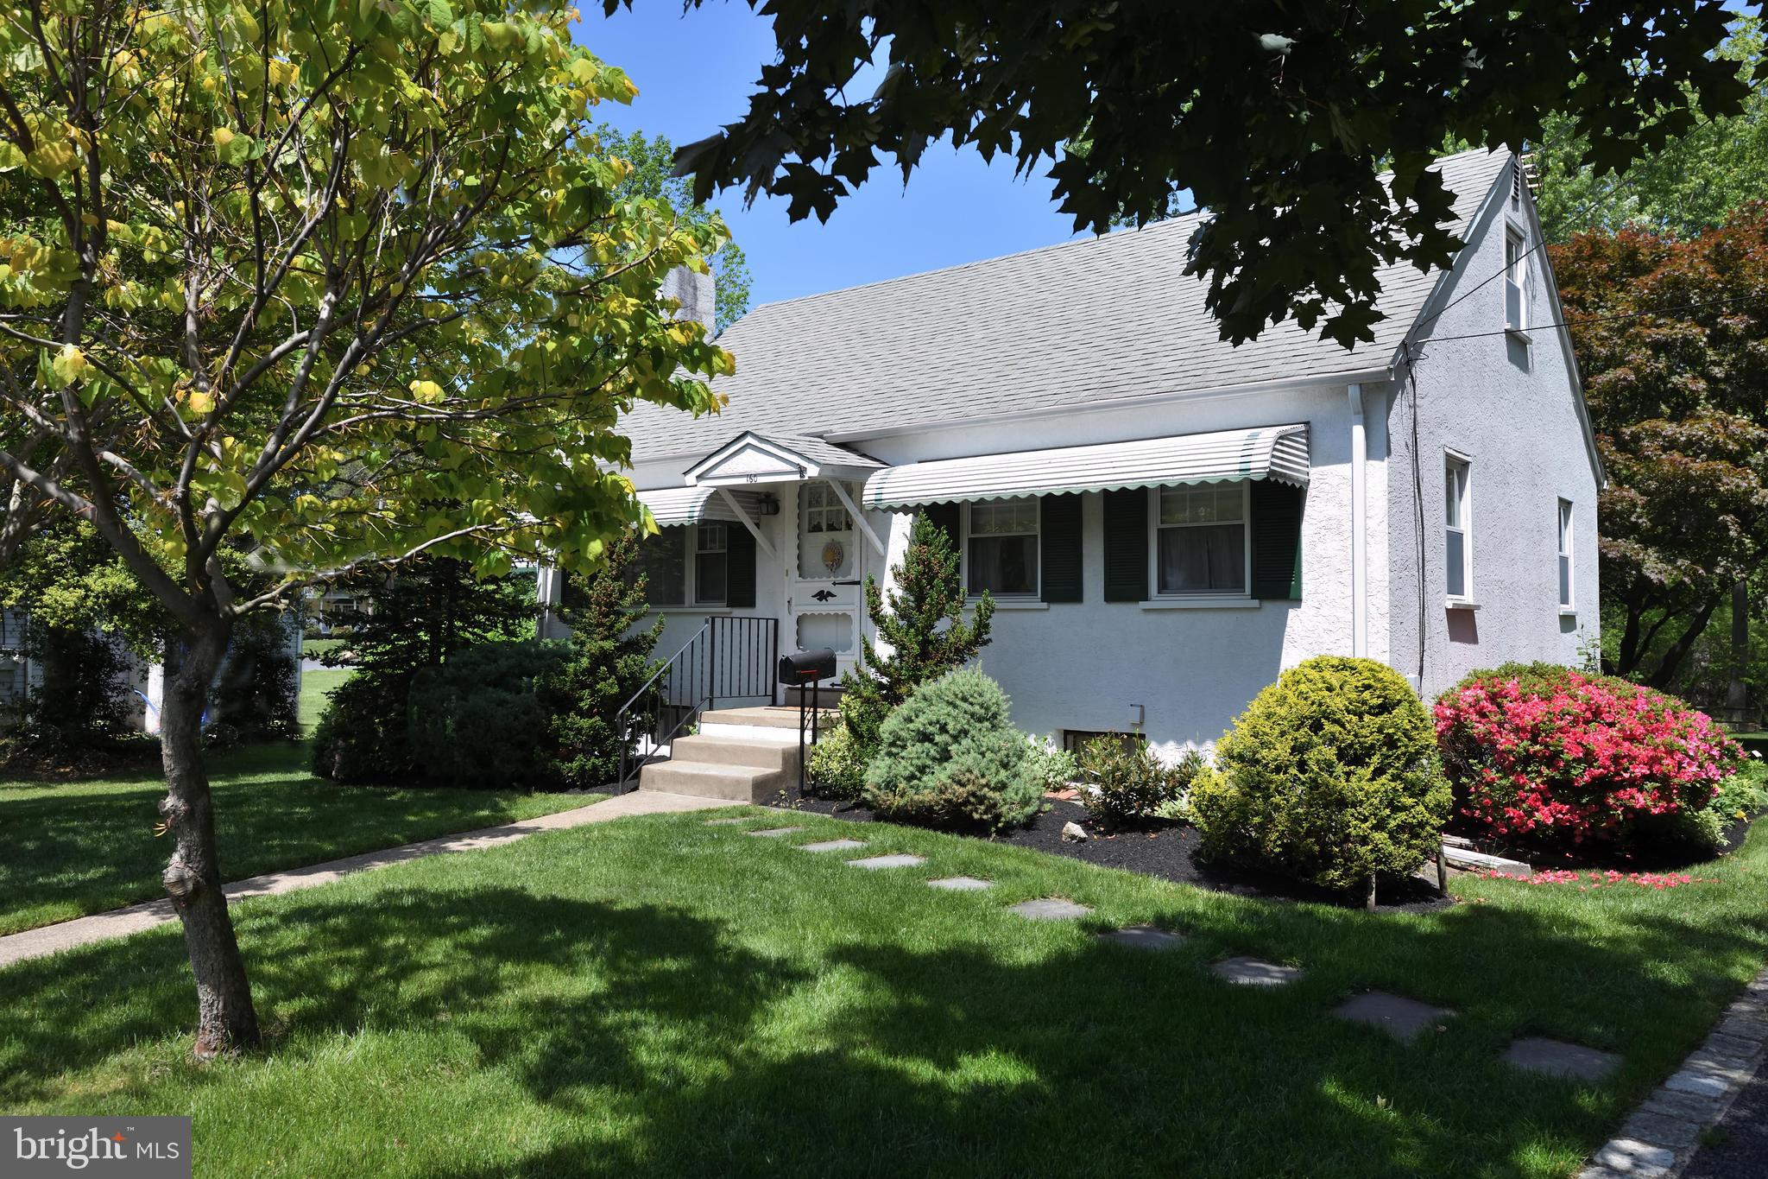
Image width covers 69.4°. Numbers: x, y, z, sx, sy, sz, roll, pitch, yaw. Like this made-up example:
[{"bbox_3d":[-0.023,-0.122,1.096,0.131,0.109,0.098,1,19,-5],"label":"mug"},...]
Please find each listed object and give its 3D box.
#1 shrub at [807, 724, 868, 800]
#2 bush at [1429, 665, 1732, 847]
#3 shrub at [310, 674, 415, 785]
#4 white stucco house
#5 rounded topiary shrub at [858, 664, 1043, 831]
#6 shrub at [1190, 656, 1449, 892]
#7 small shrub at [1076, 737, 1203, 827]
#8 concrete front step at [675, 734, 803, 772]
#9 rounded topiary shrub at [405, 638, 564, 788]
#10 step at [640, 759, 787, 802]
[{"bbox_3d":[-0.369,1.423,10.712,0.588,0.596,0.588,0,-2,0],"label":"shrub"},{"bbox_3d":[4.908,1.109,8.872,2.128,1.178,2.021,-1,-3,38],"label":"bush"},{"bbox_3d":[-4.959,1.282,12.369,1.274,0.956,1.211,-1,-3,38],"label":"shrub"},{"bbox_3d":[2.208,-1.112,15.033,9.788,5.994,8.844,-1,-3,38],"label":"white stucco house"},{"bbox_3d":[0.499,1.134,9.421,1.319,1.104,1.253,0,-2,0],"label":"rounded topiary shrub"},{"bbox_3d":[2.575,1.017,7.523,1.535,1.251,1.459,-1,-3,38],"label":"shrub"},{"bbox_3d":[1.873,1.377,9.362,0.936,0.583,0.748,-1,-3,38],"label":"small shrub"},{"bbox_3d":[-1.268,1.449,11.210,1.347,0.201,0.342,-1,-3,38],"label":"concrete front step"},{"bbox_3d":[-3.732,1.118,12.075,1.608,1.268,1.528,-1,-3,38],"label":"rounded topiary shrub"},{"bbox_3d":[-1.490,1.645,10.920,1.347,0.212,0.375,-1,-3,38],"label":"step"}]

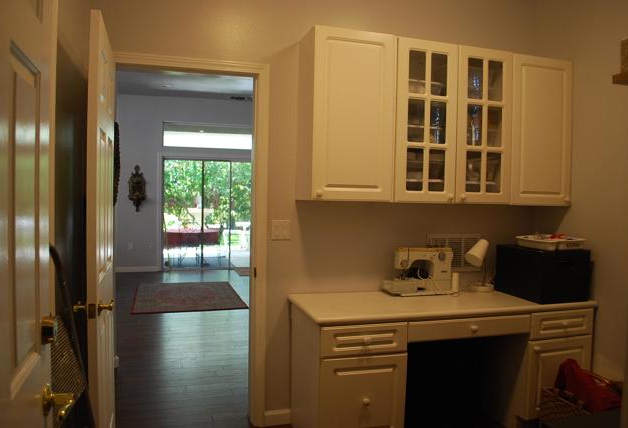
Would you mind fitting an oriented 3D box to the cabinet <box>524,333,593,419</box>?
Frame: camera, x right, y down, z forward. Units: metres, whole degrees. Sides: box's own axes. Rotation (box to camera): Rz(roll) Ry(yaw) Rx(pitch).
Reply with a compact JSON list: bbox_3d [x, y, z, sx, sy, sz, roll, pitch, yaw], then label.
[{"bbox_3d":[1.434,0.944,2.790,0.457,0.443,0.033,0,2,-18],"label":"cabinet"}]

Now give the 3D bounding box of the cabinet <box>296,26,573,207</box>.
[{"bbox_3d":[0.771,-0.519,2.888,1.723,0.909,0.314,0,2,-17],"label":"cabinet"}]

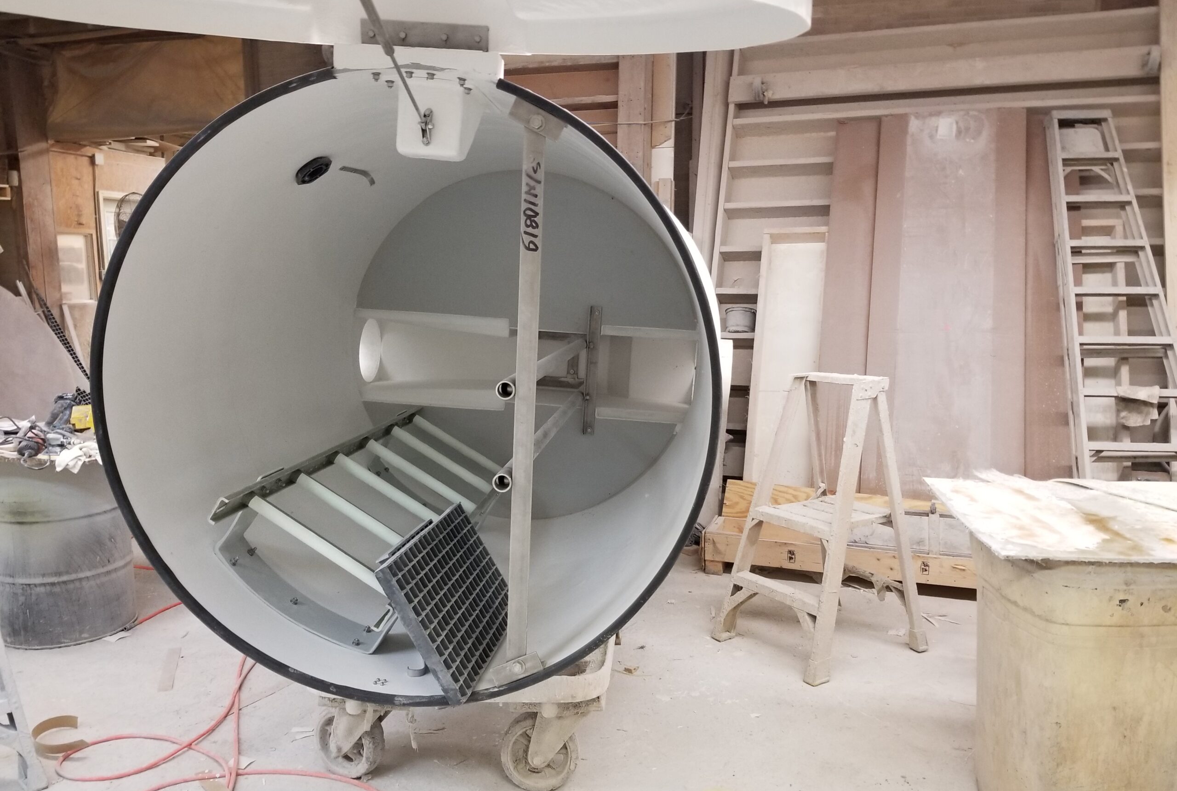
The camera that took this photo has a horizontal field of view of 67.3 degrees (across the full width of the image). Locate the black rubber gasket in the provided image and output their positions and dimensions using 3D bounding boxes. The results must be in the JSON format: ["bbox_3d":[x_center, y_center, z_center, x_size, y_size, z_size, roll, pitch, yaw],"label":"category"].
[{"bbox_3d":[-0.464,0.005,2.132,1.555,1.555,0.035,1,7,6],"label":"black rubber gasket"}]

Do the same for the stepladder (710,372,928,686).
[{"bbox_3d":[1.040,0.525,3.955,0.735,1.200,0.600,-4,7,-32],"label":"stepladder"}]

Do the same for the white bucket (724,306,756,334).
[{"bbox_3d":[1.020,-0.508,5.950,0.217,0.178,0.217,0,6,9],"label":"white bucket"}]

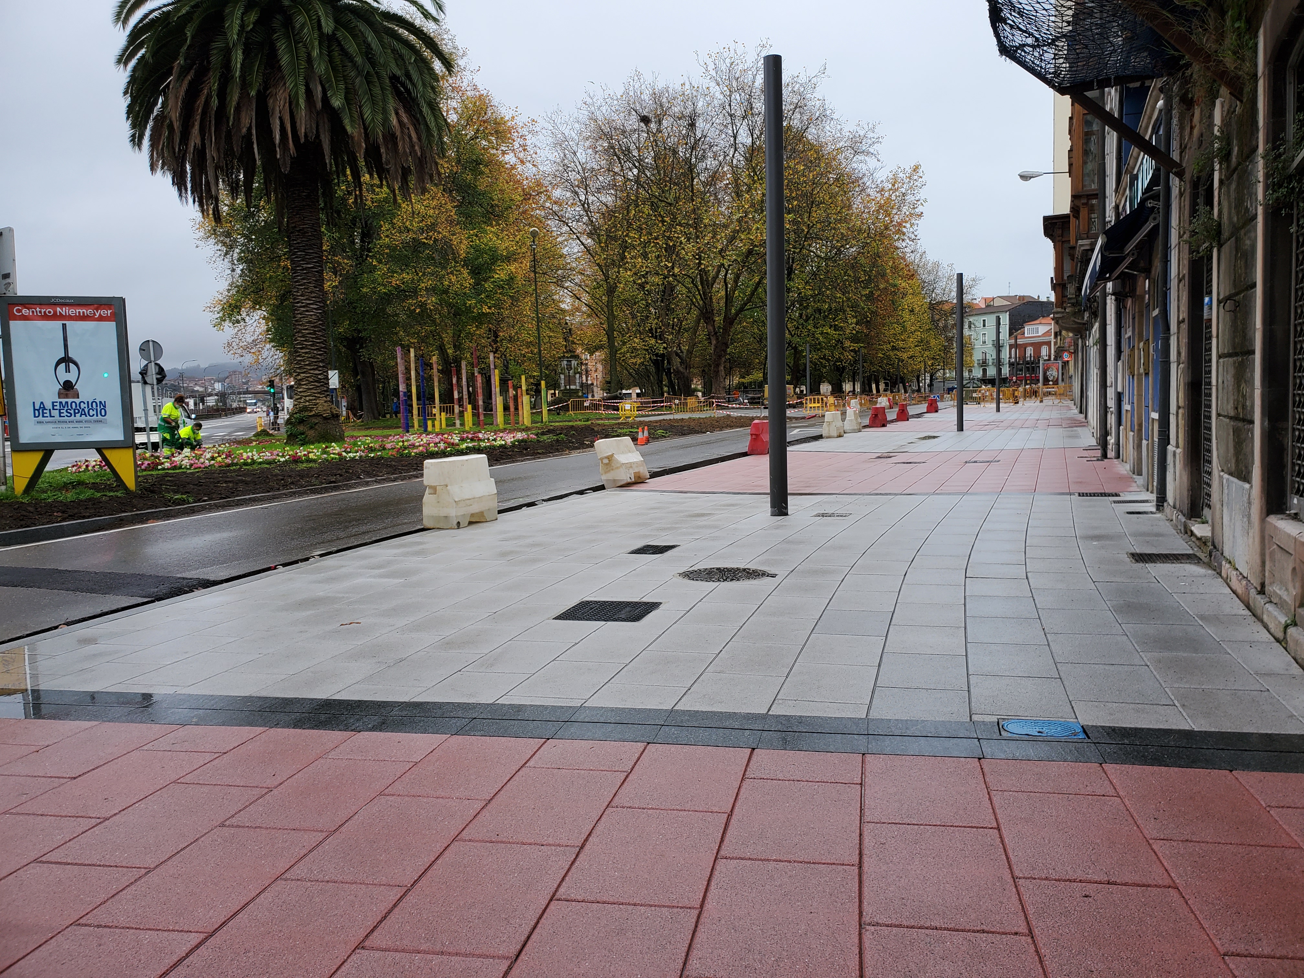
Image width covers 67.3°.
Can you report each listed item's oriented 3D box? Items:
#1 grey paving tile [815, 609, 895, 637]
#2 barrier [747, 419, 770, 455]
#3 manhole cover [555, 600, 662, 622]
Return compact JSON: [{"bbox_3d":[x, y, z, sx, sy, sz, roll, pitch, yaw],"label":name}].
[{"bbox_3d":[1.198,0.810,5.764,0.400,0.050,0.600,-1,5,17],"label":"grey paving tile"},{"bbox_3d":[2.587,-1.208,22.584,0.470,0.780,0.930,0,6,24],"label":"barrier"},{"bbox_3d":[-0.269,0.796,6.239,0.568,0.040,0.556,0,6,15],"label":"manhole cover"}]

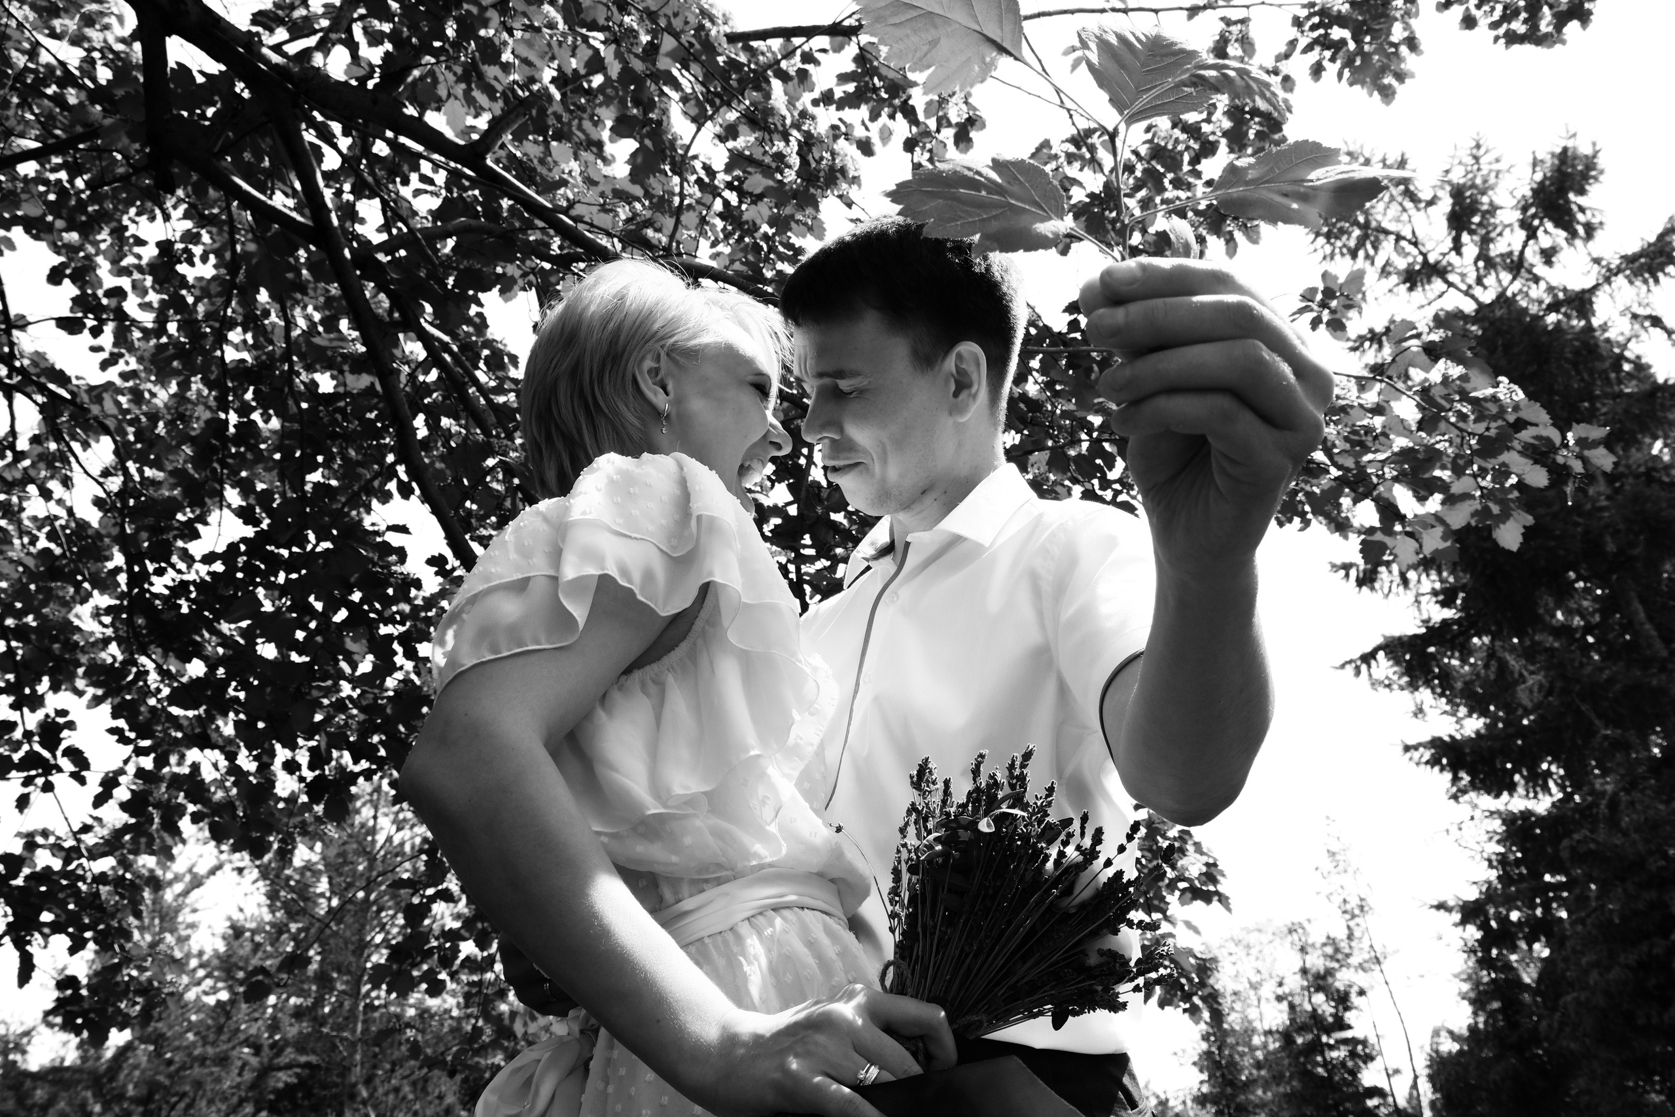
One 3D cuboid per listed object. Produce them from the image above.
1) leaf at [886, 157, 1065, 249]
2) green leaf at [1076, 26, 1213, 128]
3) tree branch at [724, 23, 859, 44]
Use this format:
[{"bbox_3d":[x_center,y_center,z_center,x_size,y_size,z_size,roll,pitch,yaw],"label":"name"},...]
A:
[{"bbox_3d":[0.066,-0.166,0.590,0.084,0.024,0.052,3,-23,-14],"label":"leaf"},{"bbox_3d":[0.140,-0.219,0.575,0.060,0.030,0.056,-1,-23,-6],"label":"green leaf"},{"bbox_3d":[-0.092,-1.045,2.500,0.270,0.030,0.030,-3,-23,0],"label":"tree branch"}]

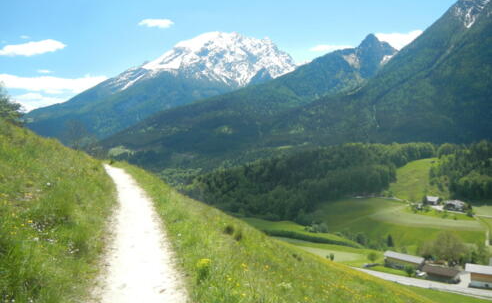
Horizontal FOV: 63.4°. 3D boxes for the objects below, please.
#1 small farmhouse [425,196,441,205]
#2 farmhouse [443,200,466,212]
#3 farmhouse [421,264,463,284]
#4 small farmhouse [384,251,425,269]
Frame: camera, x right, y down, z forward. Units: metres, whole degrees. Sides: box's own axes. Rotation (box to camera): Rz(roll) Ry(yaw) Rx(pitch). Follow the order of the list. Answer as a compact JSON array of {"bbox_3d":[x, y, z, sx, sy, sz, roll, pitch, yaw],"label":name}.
[{"bbox_3d":[185.090,49.620,395.000,10.500,8.000,9.500,0,0,27],"label":"small farmhouse"},{"bbox_3d":[196.280,50.750,372.000,12.000,9.500,14.000,0,0,-35],"label":"farmhouse"},{"bbox_3d":[83.510,52.320,170.000,13.500,5.000,9.000,0,0,38],"label":"farmhouse"},{"bbox_3d":[74.470,51.350,187.000,9.000,6.600,15.800,0,0,-41],"label":"small farmhouse"}]

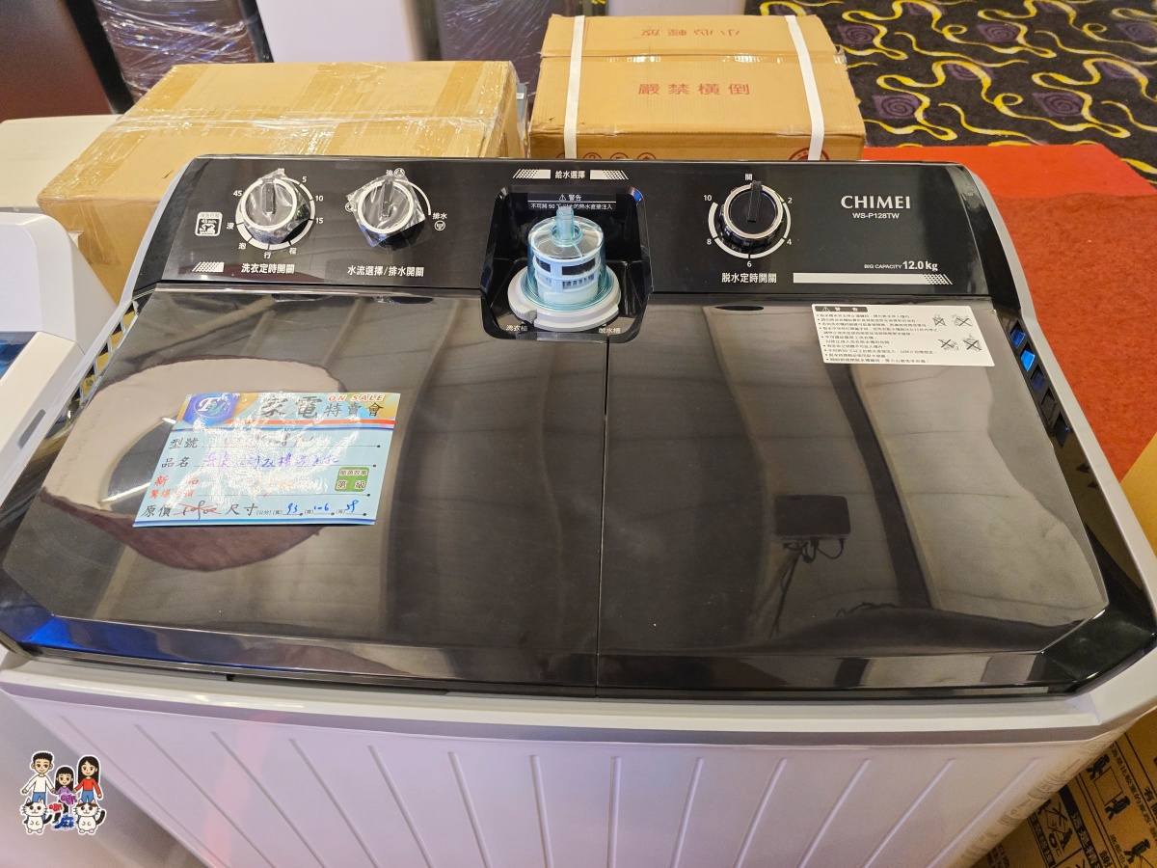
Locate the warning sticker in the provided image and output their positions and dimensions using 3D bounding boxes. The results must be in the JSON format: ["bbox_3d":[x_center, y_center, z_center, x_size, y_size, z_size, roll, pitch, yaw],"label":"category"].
[{"bbox_3d":[0.315,-0.098,0.753,0.157,0.002,0.082,1,52,3],"label":"warning sticker"}]

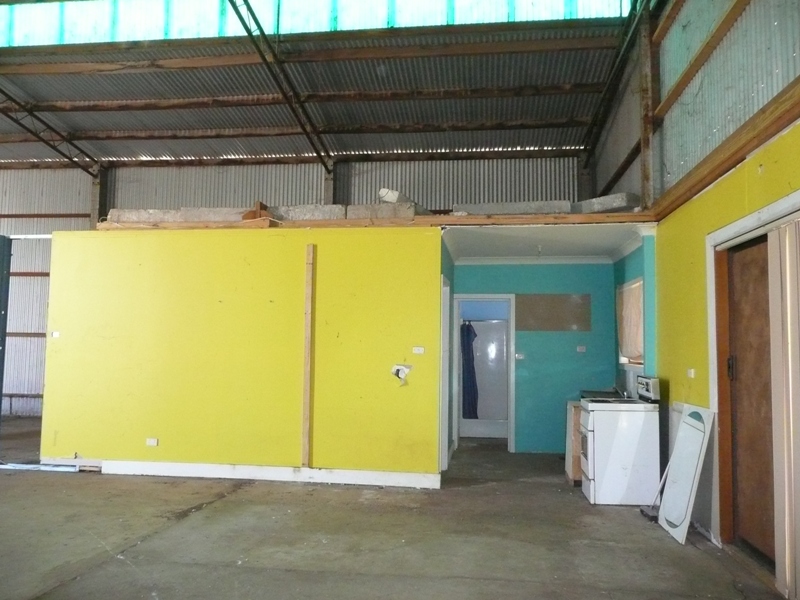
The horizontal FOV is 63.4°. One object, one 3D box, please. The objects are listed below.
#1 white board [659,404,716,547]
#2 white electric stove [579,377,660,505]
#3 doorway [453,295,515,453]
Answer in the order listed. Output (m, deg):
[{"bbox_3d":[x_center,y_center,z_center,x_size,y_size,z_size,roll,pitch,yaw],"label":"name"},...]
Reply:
[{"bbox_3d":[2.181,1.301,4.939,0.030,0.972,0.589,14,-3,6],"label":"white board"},{"bbox_3d":[2.041,1.291,6.082,0.635,1.130,0.550,0,-4,7],"label":"white electric stove"},{"bbox_3d":[1.145,0.994,8.897,0.840,2.130,0.130,0,-4,7],"label":"doorway"}]

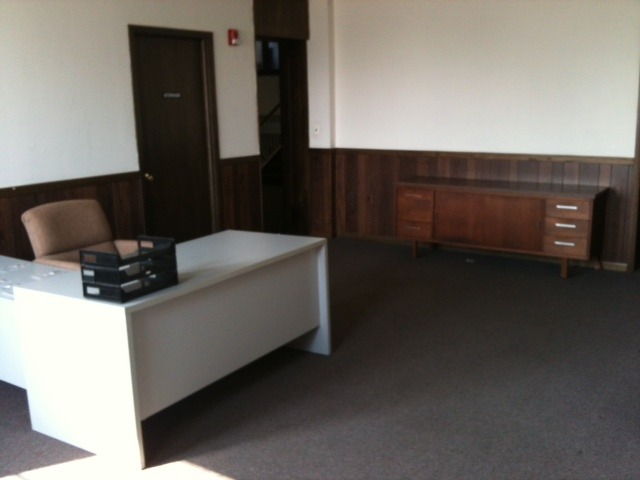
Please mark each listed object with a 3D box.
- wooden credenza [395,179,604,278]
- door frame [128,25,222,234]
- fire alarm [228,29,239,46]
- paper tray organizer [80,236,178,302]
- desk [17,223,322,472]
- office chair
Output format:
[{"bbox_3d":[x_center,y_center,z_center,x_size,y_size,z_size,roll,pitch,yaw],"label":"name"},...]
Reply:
[{"bbox_3d":[1.642,-0.144,6.082,1.865,0.728,0.463,7,15,37],"label":"wooden credenza"},{"bbox_3d":[-1.312,-0.790,6.037,0.100,2.180,0.930,7,15,36],"label":"door frame"},{"bbox_3d":[-0.845,-1.997,6.376,0.050,0.145,0.100,7,15,36],"label":"fire alarm"},{"bbox_3d":[-0.852,0.124,2.916,0.233,0.213,0.340,6,14,30],"label":"paper tray organizer"},{"bbox_3d":[-0.689,0.468,3.544,0.778,0.734,1.527,6,14,32],"label":"desk"},{"bbox_3d":[-1.644,0.196,4.710,0.680,0.830,0.660,6,14,32],"label":"office chair"}]

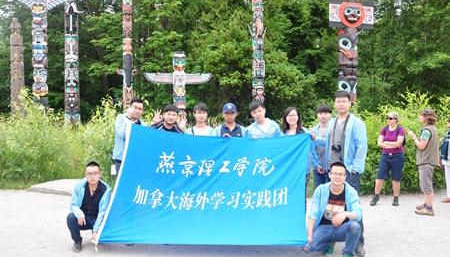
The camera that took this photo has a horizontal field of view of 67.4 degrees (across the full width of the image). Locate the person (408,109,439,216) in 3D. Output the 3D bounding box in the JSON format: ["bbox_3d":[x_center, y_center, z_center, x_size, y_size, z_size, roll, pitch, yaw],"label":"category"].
[{"bbox_3d":[3.208,0.545,5.420,0.480,1.670,0.460,0,0,20],"label":"person"}]

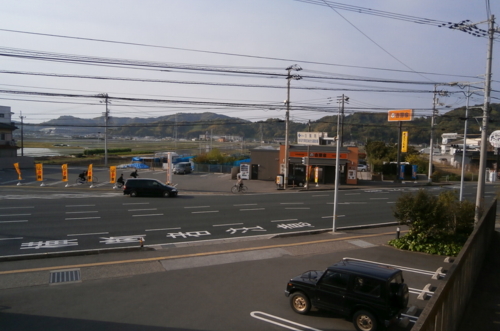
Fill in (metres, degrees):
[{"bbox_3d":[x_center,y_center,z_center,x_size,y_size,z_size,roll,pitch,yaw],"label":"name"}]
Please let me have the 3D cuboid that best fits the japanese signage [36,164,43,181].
[{"bbox_3d":[-21.717,0.774,38.776,0.620,1.820,0.100,0,4,-14],"label":"japanese signage"}]

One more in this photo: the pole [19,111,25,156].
[{"bbox_3d":[-49.170,-6.519,81.181,0.400,10.240,0.400,0,4,-24],"label":"pole"}]

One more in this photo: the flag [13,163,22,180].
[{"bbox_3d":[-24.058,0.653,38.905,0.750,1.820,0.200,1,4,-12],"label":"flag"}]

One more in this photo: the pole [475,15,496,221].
[{"bbox_3d":[14.178,-2.470,22.903,0.380,13.050,0.380,0,4,-24],"label":"pole"}]

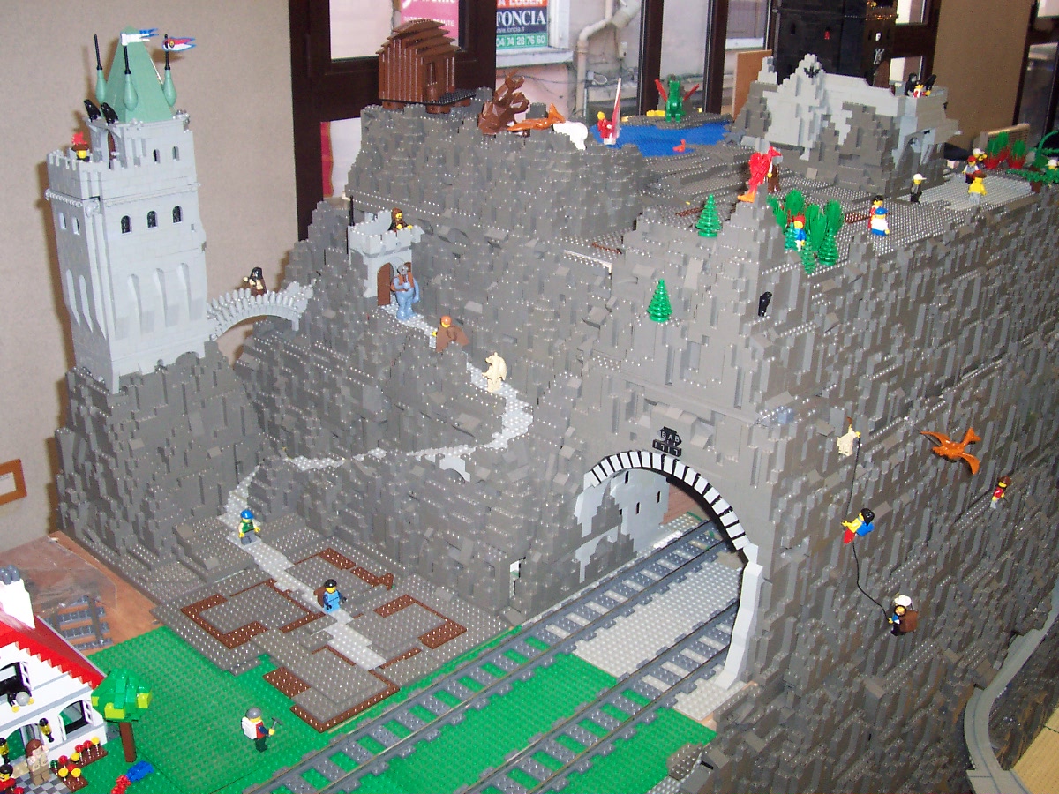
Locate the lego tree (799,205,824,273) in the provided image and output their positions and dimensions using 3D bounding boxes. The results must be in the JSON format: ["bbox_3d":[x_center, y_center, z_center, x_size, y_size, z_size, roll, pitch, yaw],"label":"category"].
[{"bbox_3d":[0.310,-0.173,1.245,0.030,0.068,0.031,2,24,0],"label":"lego tree"}]

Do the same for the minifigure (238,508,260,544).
[{"bbox_3d":[-0.328,0.150,1.316,0.015,0.043,0.027,23,31,39],"label":"minifigure"}]

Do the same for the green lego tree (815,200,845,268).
[{"bbox_3d":[0.337,-0.183,1.270,0.031,0.070,0.031,2,24,0],"label":"green lego tree"}]

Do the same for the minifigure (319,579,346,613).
[{"bbox_3d":[-0.211,0.210,1.201,0.020,0.039,0.025,21,30,39],"label":"minifigure"}]

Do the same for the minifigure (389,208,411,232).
[{"bbox_3d":[-0.162,-0.215,1.409,0.025,0.041,0.017,-18,29,-38],"label":"minifigure"}]

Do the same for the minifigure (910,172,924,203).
[{"bbox_3d":[0.510,-0.277,1.488,0.016,0.042,0.024,19,29,36],"label":"minifigure"}]

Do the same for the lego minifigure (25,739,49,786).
[{"bbox_3d":[-0.413,0.305,0.941,0.016,0.042,0.025,21,30,39],"label":"lego minifigure"}]

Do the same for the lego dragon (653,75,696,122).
[{"bbox_3d":[0.241,-0.494,1.872,0.075,0.073,0.075,7,23,14],"label":"lego dragon"}]

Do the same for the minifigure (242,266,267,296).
[{"bbox_3d":[-0.344,-0.141,1.420,0.025,0.043,0.020,23,31,39],"label":"minifigure"}]

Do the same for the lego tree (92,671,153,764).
[{"bbox_3d":[-0.363,0.289,1.019,0.053,0.092,0.053,2,24,0],"label":"lego tree"}]

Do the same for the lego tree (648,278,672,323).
[{"bbox_3d":[0.130,-0.095,1.105,0.026,0.042,0.026,1,23,0],"label":"lego tree"}]

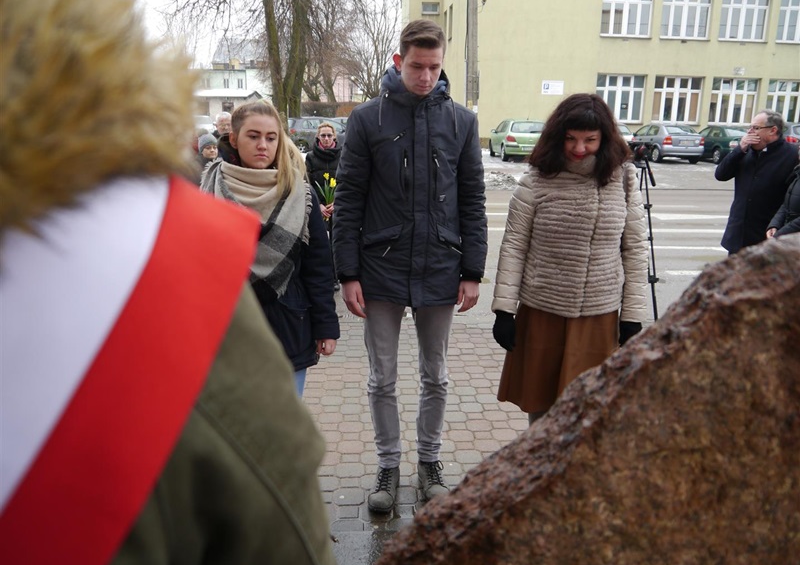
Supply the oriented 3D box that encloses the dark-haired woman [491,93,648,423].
[{"bbox_3d":[0.662,0.086,2.608,0.560,1.630,0.400,1,13,0],"label":"dark-haired woman"}]

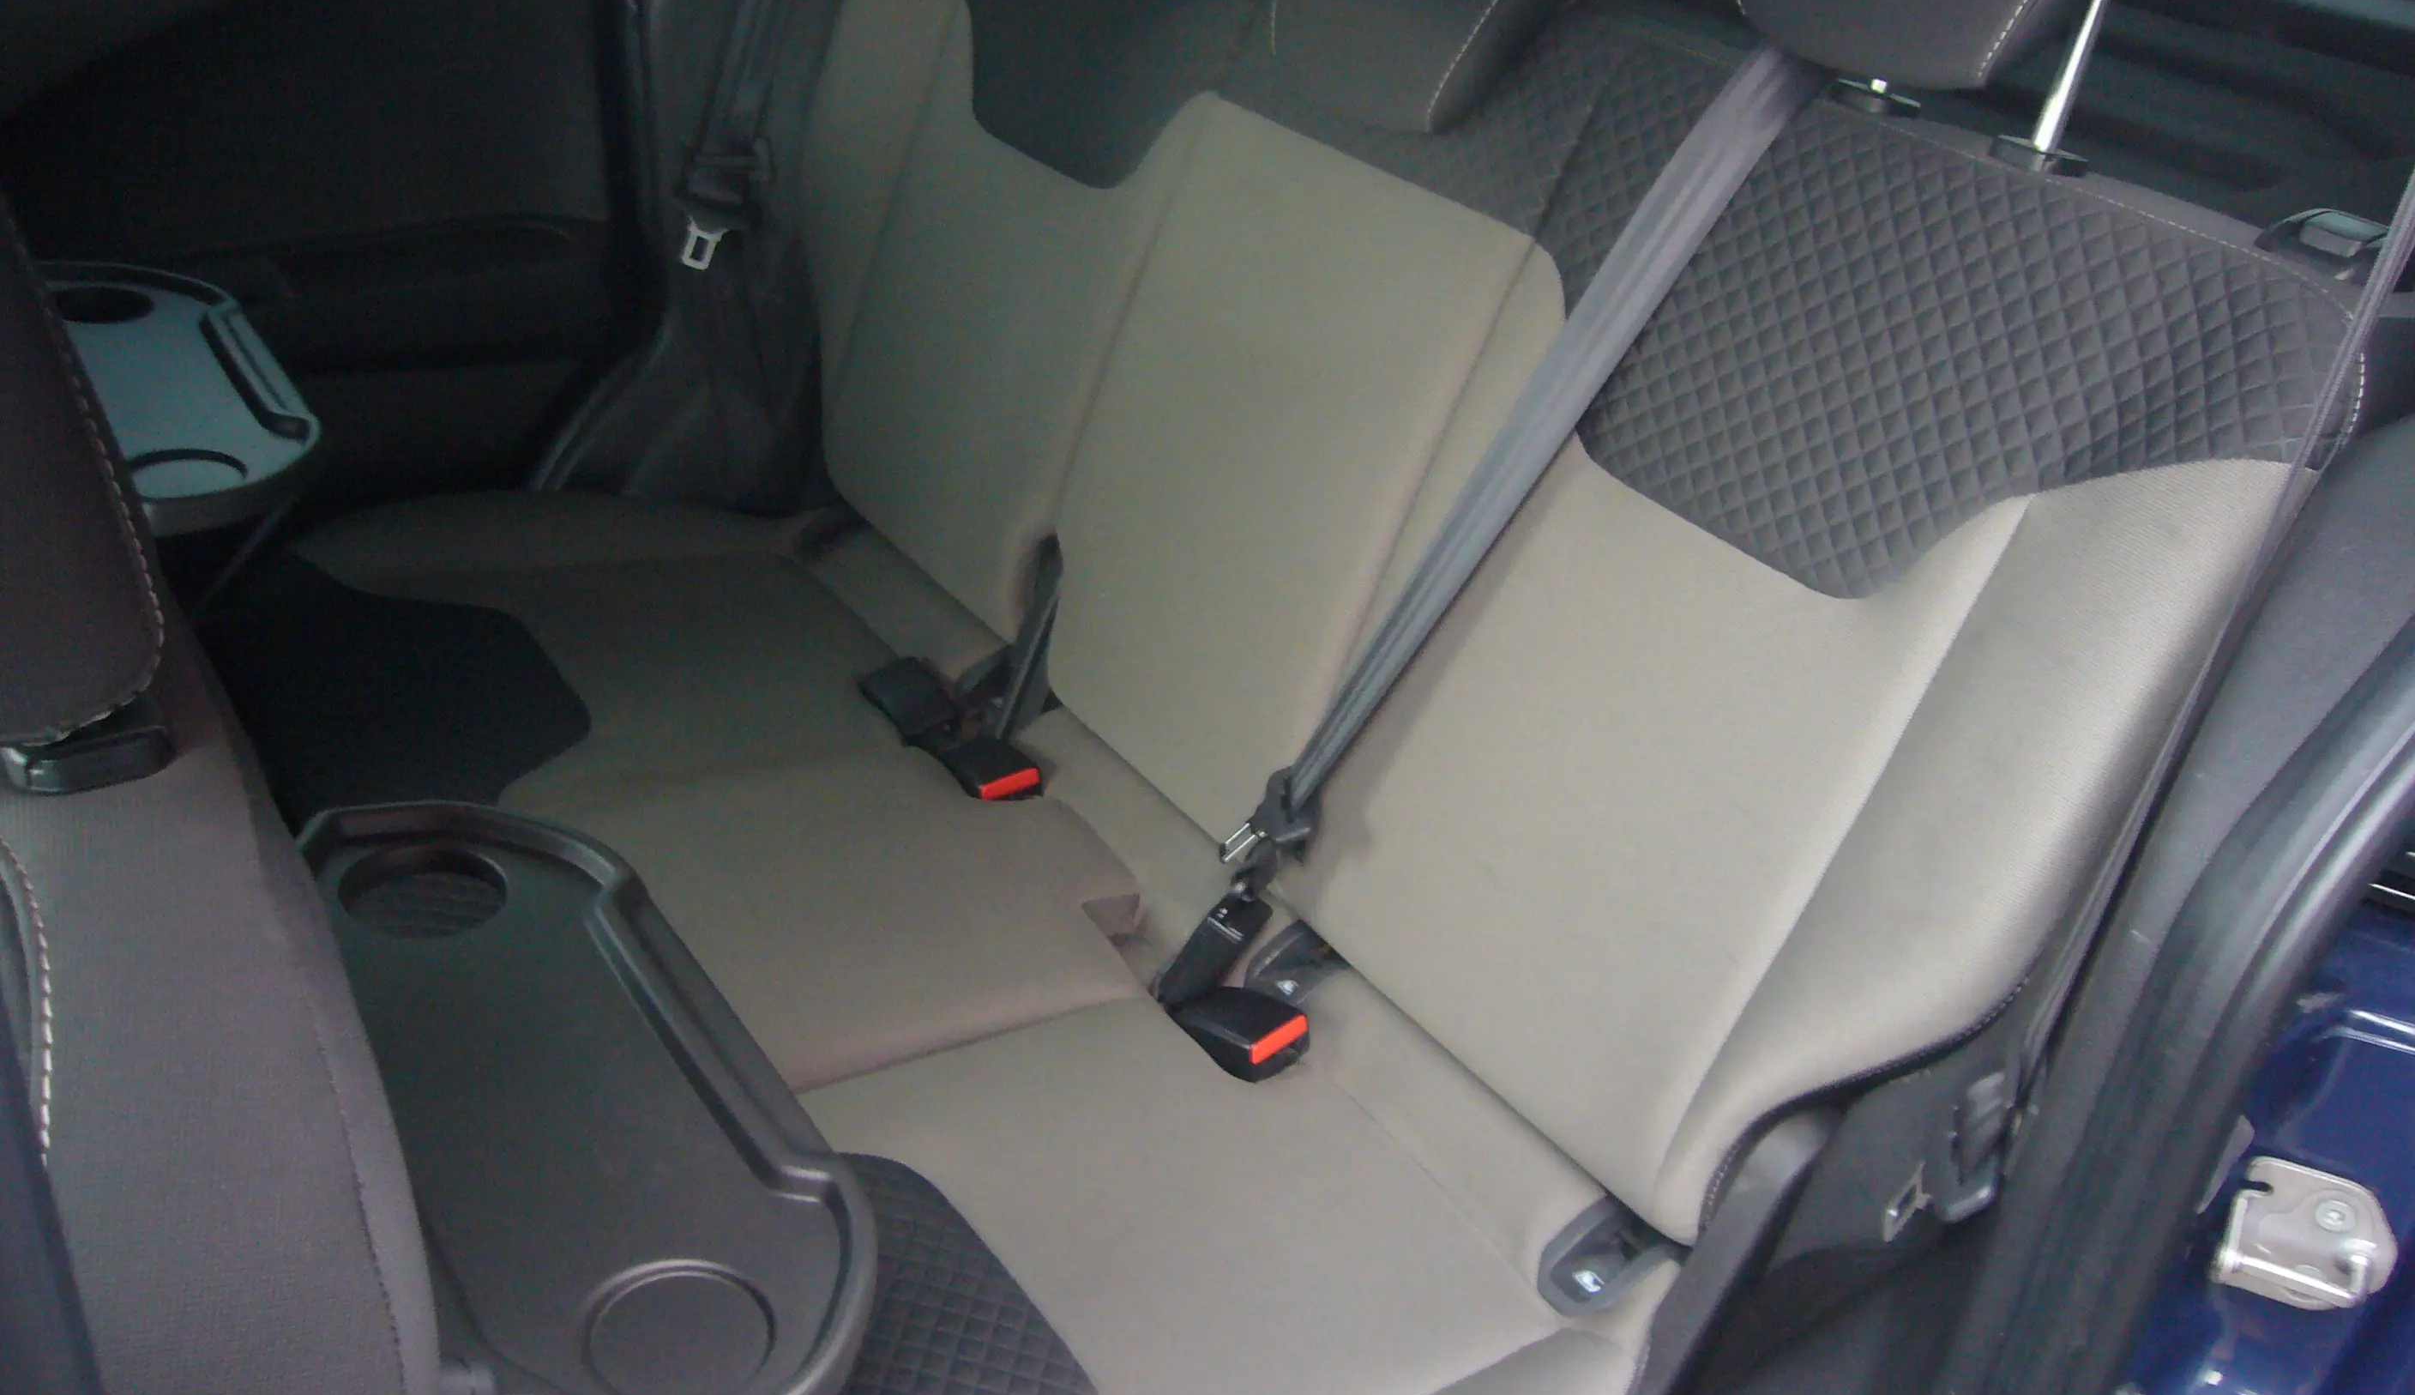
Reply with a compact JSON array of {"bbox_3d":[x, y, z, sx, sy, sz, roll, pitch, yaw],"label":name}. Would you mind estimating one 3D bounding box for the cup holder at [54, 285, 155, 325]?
[{"bbox_3d":[-0.733,-0.252,1.292,0.067,0.020,0.067,-16,39,-32],"label":"cup holder"}]

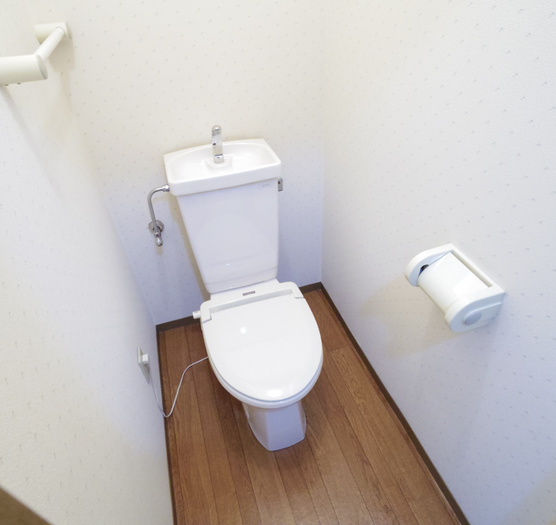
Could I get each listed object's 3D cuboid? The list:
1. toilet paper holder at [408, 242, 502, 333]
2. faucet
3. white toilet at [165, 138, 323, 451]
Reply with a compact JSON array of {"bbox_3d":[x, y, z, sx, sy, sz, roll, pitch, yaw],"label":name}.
[{"bbox_3d":[0.367,0.055,0.785,0.114,0.092,0.165,-14,40,-11],"label":"toilet paper holder"},{"bbox_3d":[-0.183,-0.365,1.135,0.030,0.125,0.080,-14,40,-11],"label":"faucet"},{"bbox_3d":[-0.085,0.139,1.226,0.359,0.822,0.734,-14,40,-11],"label":"white toilet"}]

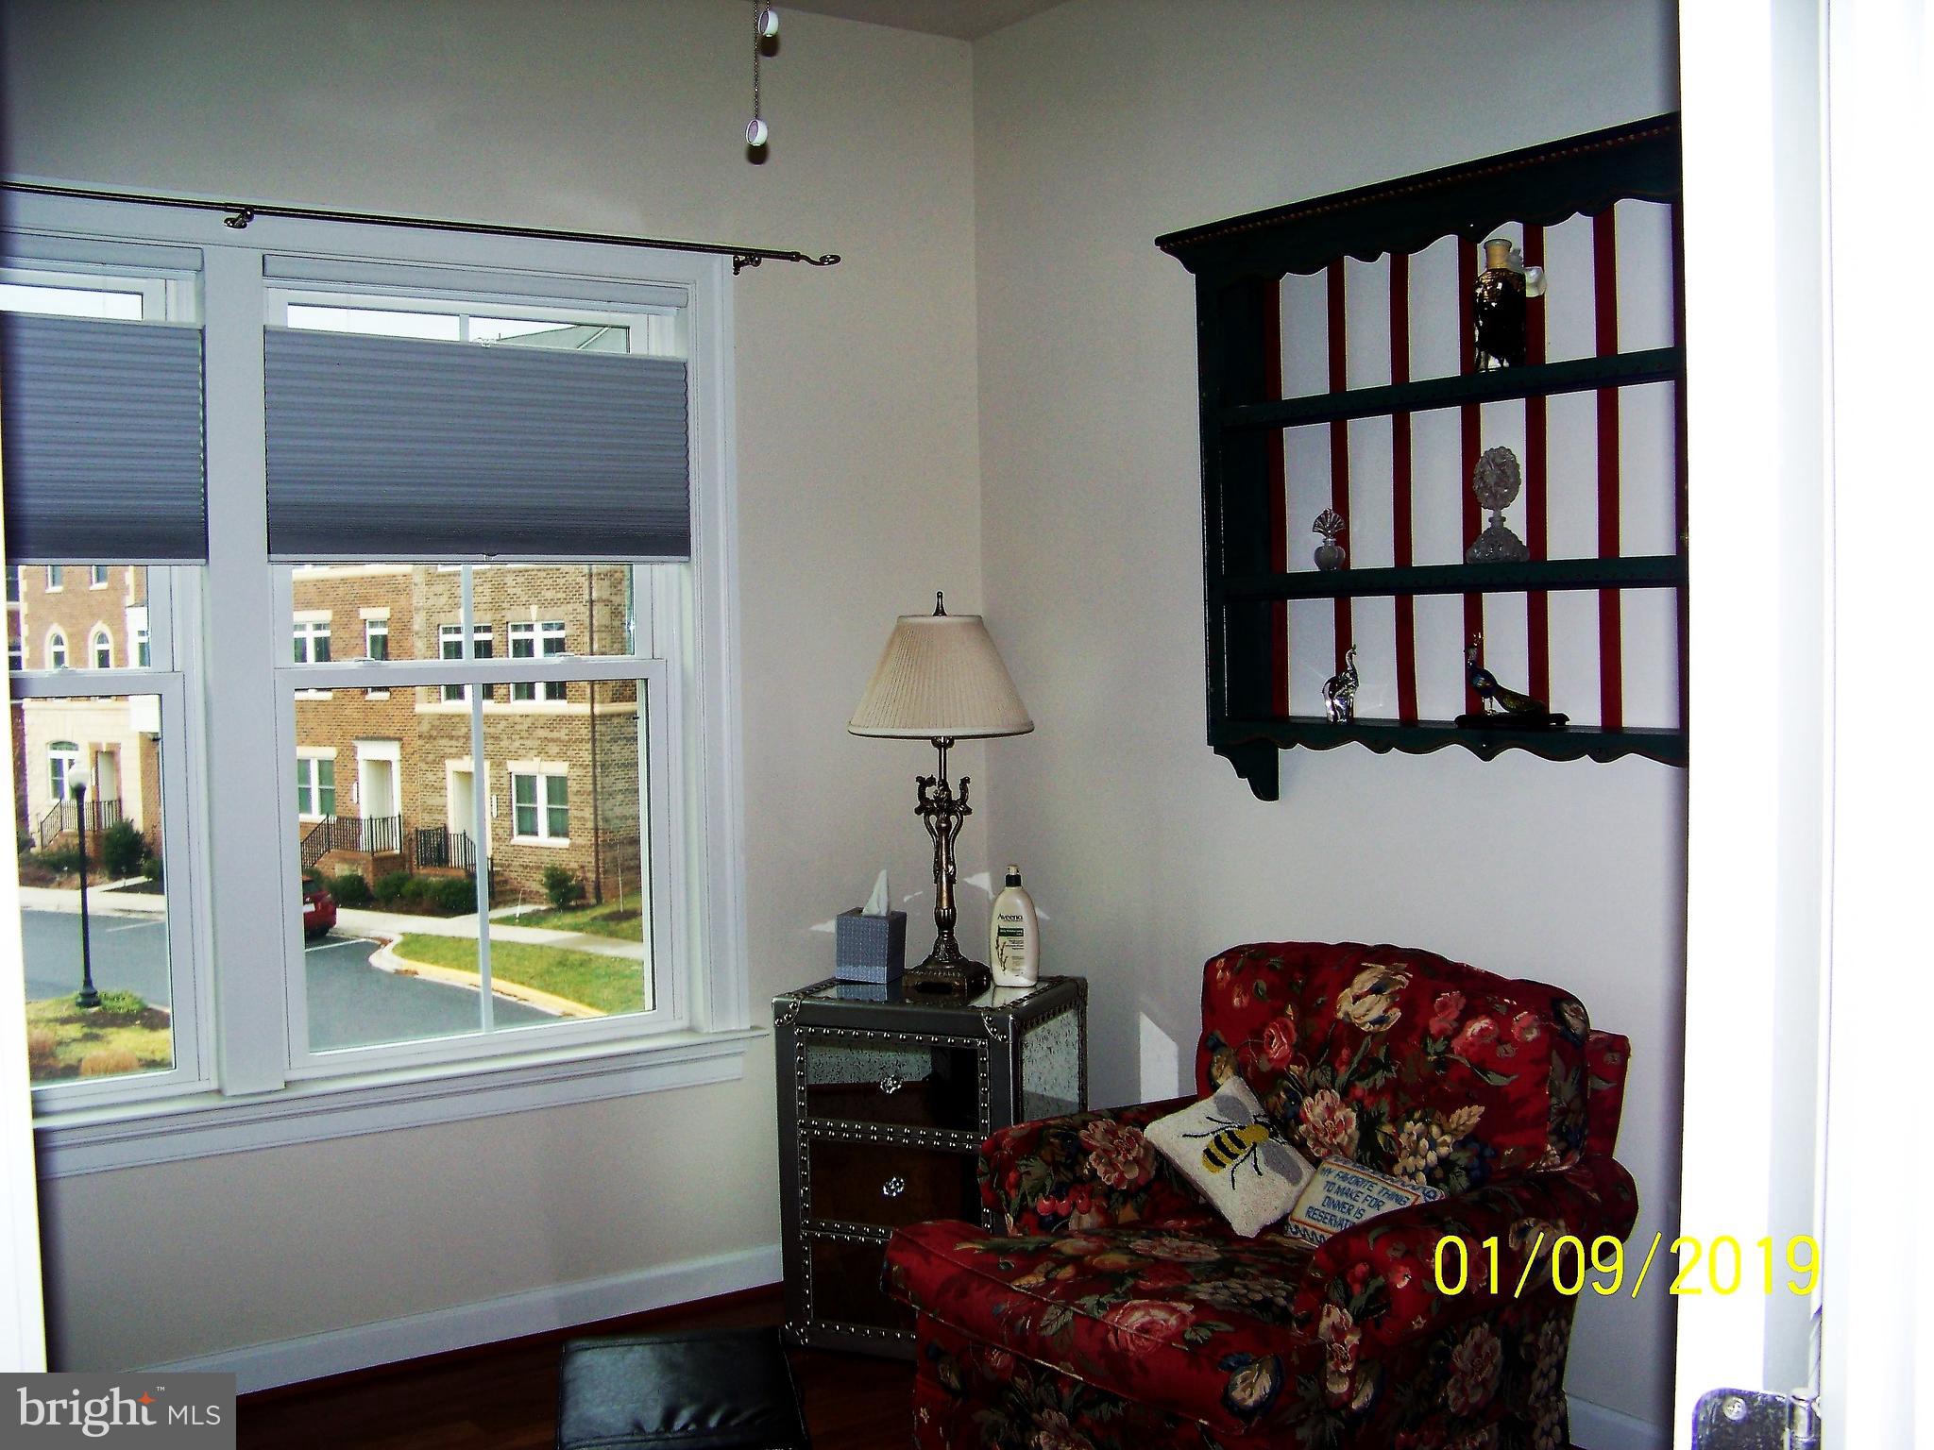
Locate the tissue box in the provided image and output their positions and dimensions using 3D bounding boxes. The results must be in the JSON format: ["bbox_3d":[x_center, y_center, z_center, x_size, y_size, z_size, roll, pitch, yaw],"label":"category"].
[{"bbox_3d":[-0.192,0.442,4.028,0.115,0.128,0.112,1,3,25],"label":"tissue box"}]

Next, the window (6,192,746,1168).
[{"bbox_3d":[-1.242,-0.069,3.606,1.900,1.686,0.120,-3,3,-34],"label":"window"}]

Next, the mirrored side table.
[{"bbox_3d":[-0.060,0.847,3.901,0.480,0.690,0.390,0,3,24],"label":"mirrored side table"}]

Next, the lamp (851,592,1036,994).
[{"bbox_3d":[-0.051,0.129,3.879,0.360,0.765,0.360,-1,3,0],"label":"lamp"}]

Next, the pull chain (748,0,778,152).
[{"bbox_3d":[-0.215,-0.697,2.100,0.033,0.200,0.033,-3,3,-34],"label":"pull chain"}]

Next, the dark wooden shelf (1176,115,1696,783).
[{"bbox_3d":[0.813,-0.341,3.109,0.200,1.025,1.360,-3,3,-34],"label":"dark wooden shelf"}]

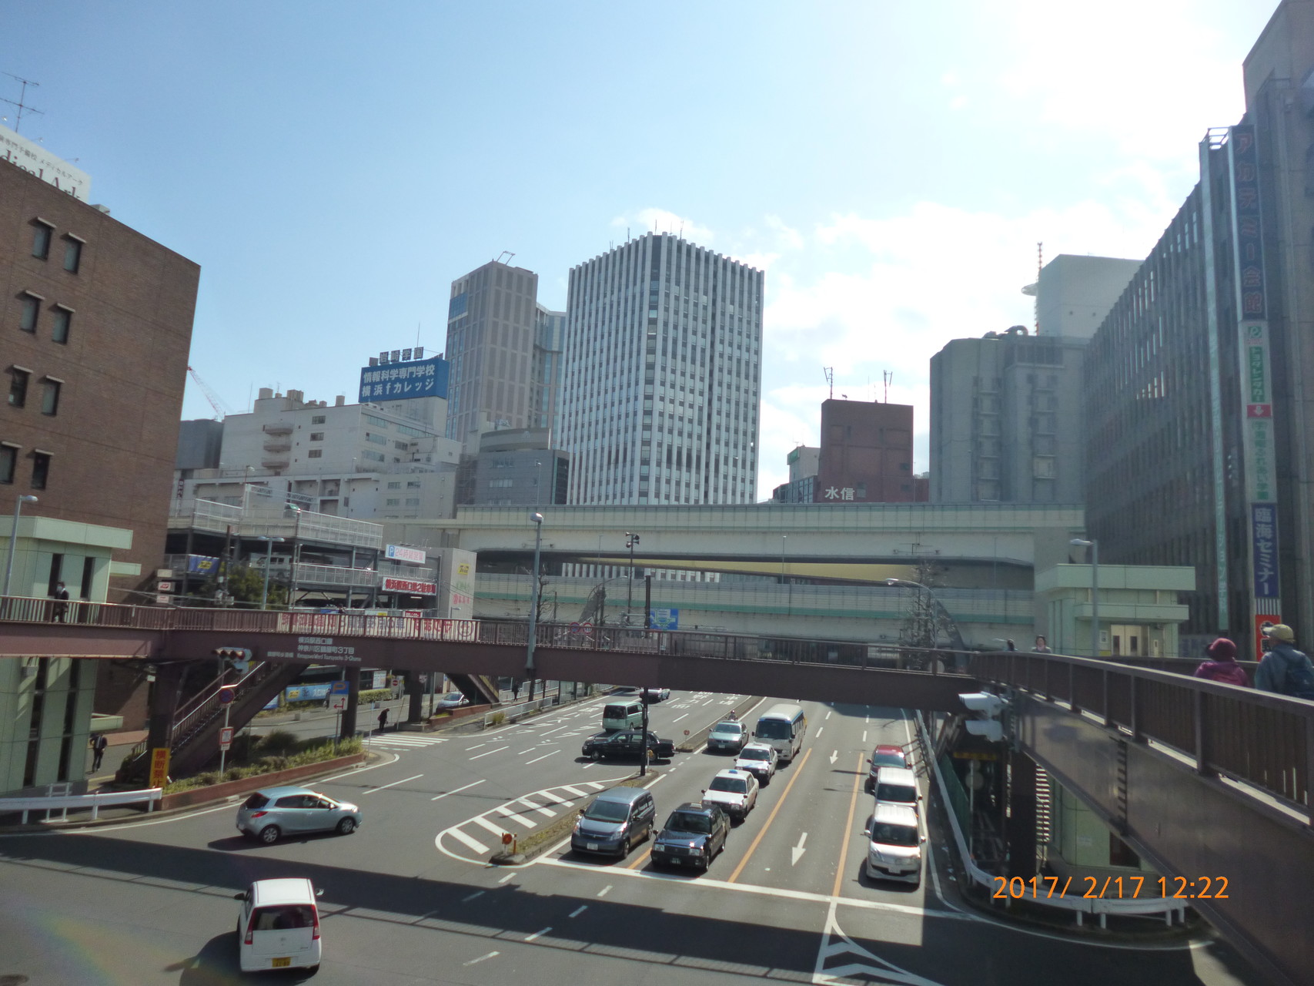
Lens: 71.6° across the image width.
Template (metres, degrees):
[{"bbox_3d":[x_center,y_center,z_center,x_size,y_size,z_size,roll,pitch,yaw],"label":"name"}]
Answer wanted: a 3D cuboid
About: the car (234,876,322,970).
[{"bbox_3d":[-7.973,8.984,19.222,1.475,1.500,3.395,7,-9,-24],"label":"car"}]

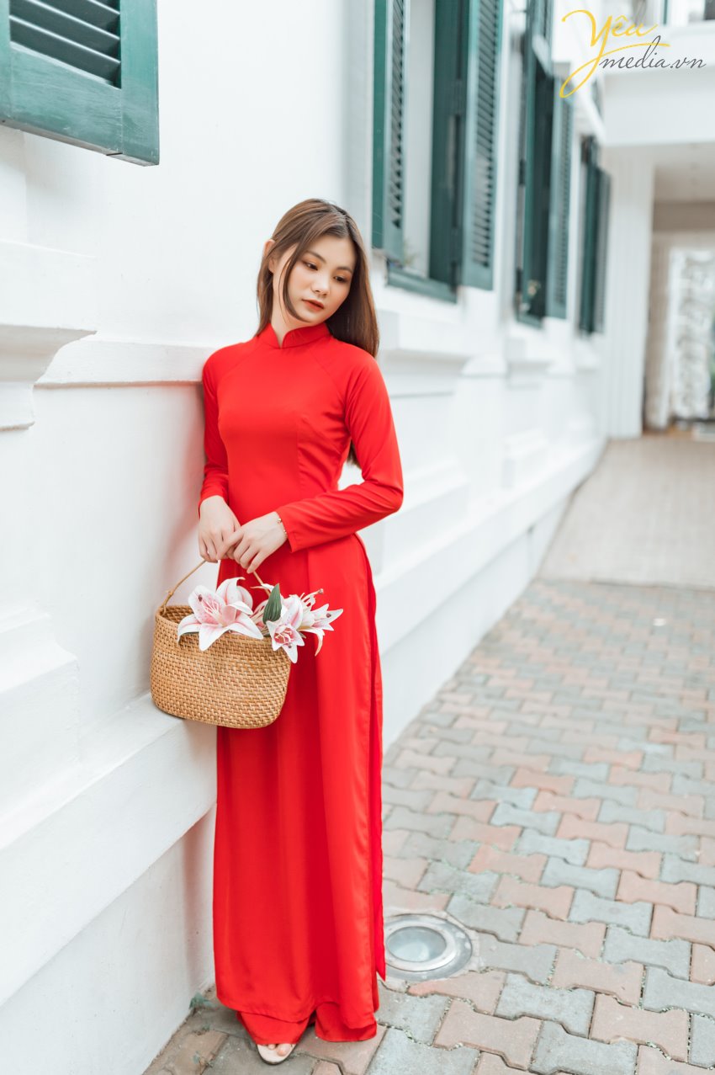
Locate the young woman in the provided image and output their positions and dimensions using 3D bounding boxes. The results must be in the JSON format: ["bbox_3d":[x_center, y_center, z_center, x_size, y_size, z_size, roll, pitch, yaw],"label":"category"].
[{"bbox_3d":[-0.114,0.205,2.029,0.410,1.665,0.340,5,10,25],"label":"young woman"}]

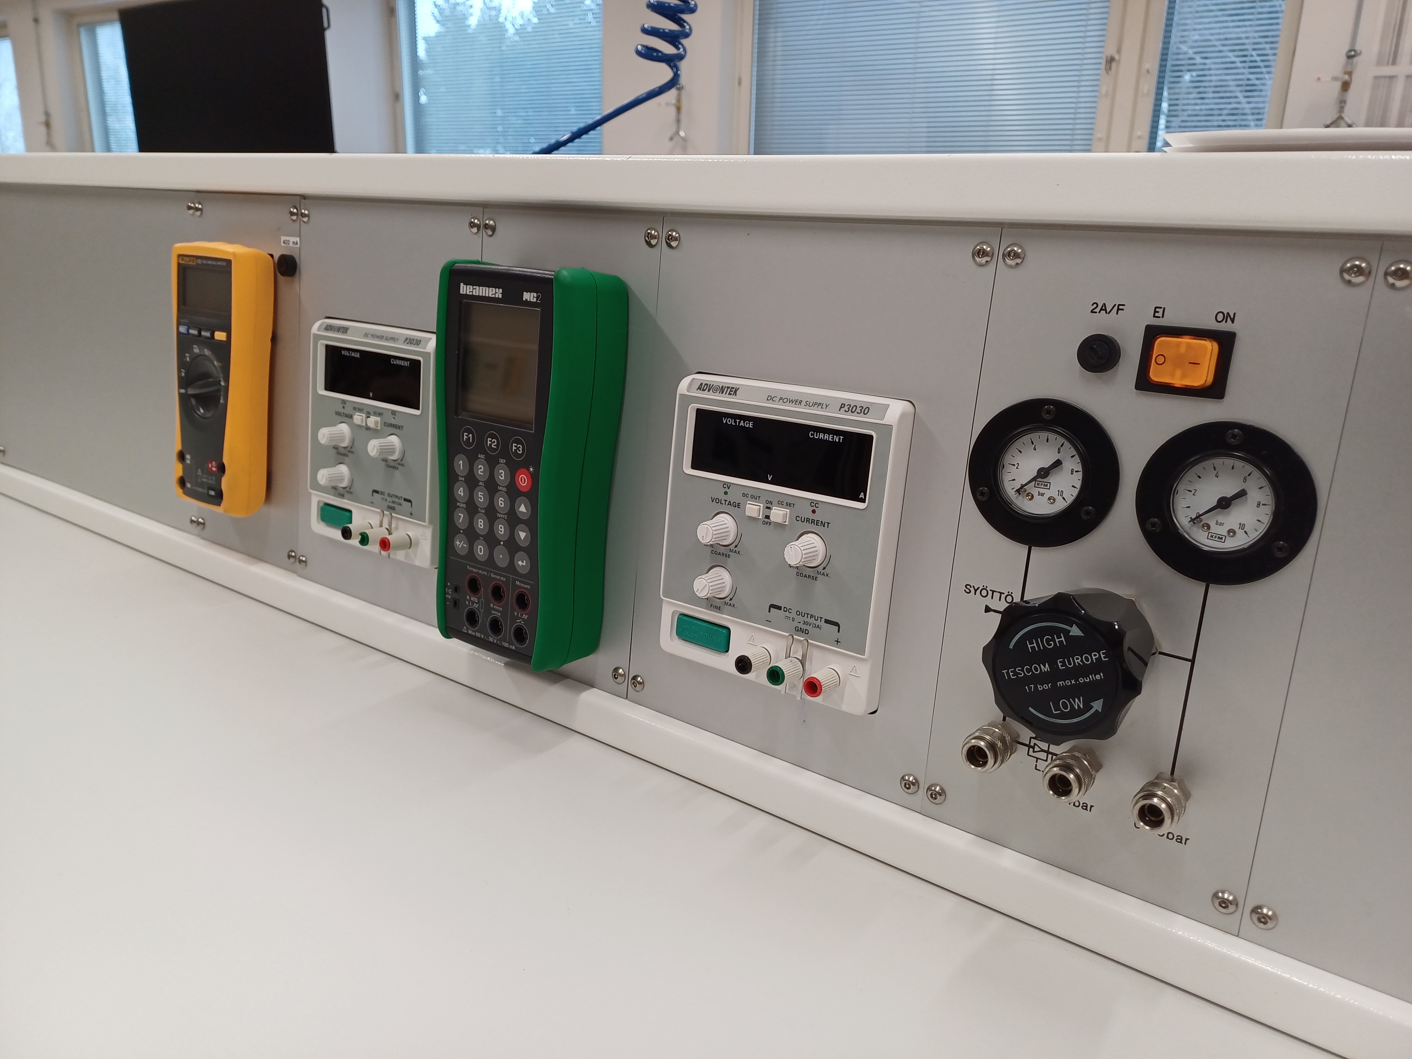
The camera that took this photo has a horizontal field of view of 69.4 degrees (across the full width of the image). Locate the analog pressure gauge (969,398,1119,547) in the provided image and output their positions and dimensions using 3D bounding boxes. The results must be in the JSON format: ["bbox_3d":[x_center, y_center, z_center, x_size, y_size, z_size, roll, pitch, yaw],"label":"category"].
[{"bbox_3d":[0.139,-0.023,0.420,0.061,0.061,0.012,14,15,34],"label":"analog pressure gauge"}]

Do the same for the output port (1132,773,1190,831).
[{"bbox_3d":[0.177,0.106,0.396,0.017,0.017,0.028,14,15,34],"label":"output port"}]

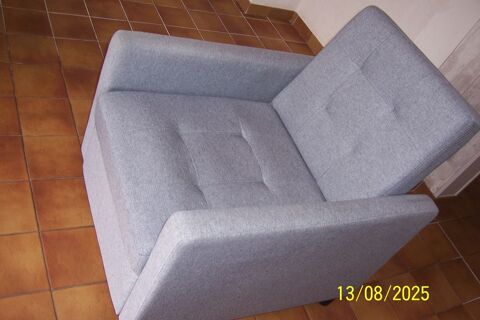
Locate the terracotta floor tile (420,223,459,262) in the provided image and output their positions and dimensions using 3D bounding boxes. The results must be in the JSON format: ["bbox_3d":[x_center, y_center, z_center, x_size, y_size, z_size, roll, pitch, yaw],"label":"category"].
[{"bbox_3d":[0.935,0.393,2.161,0.199,0.010,0.199,-3,51,-33],"label":"terracotta floor tile"}]

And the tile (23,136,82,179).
[{"bbox_3d":[-0.655,-0.010,1.615,0.199,0.010,0.199,-3,51,-33],"label":"tile"}]

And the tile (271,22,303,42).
[{"bbox_3d":[0.317,-0.857,3.035,0.199,0.010,0.199,-3,51,-33],"label":"tile"}]

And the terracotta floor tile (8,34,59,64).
[{"bbox_3d":[-0.885,-0.471,1.937,0.200,0.010,0.200,-3,51,-33],"label":"terracotta floor tile"}]

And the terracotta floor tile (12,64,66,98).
[{"bbox_3d":[-0.809,-0.314,1.826,0.199,0.010,0.199,-3,51,-33],"label":"terracotta floor tile"}]

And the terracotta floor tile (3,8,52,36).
[{"bbox_3d":[-0.963,-0.626,2.046,0.200,0.010,0.200,-3,51,-33],"label":"terracotta floor tile"}]

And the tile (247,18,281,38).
[{"bbox_3d":[0.148,-0.847,2.925,0.199,0.010,0.199,-3,51,-33],"label":"tile"}]

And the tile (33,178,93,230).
[{"bbox_3d":[-0.574,0.145,1.502,0.200,0.010,0.200,-3,51,-33],"label":"tile"}]

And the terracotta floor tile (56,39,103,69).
[{"bbox_3d":[-0.715,-0.480,2.048,0.200,0.010,0.200,-3,51,-33],"label":"terracotta floor tile"}]

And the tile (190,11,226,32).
[{"bbox_3d":[-0.190,-0.824,2.711,0.200,0.010,0.200,-3,51,-33],"label":"tile"}]

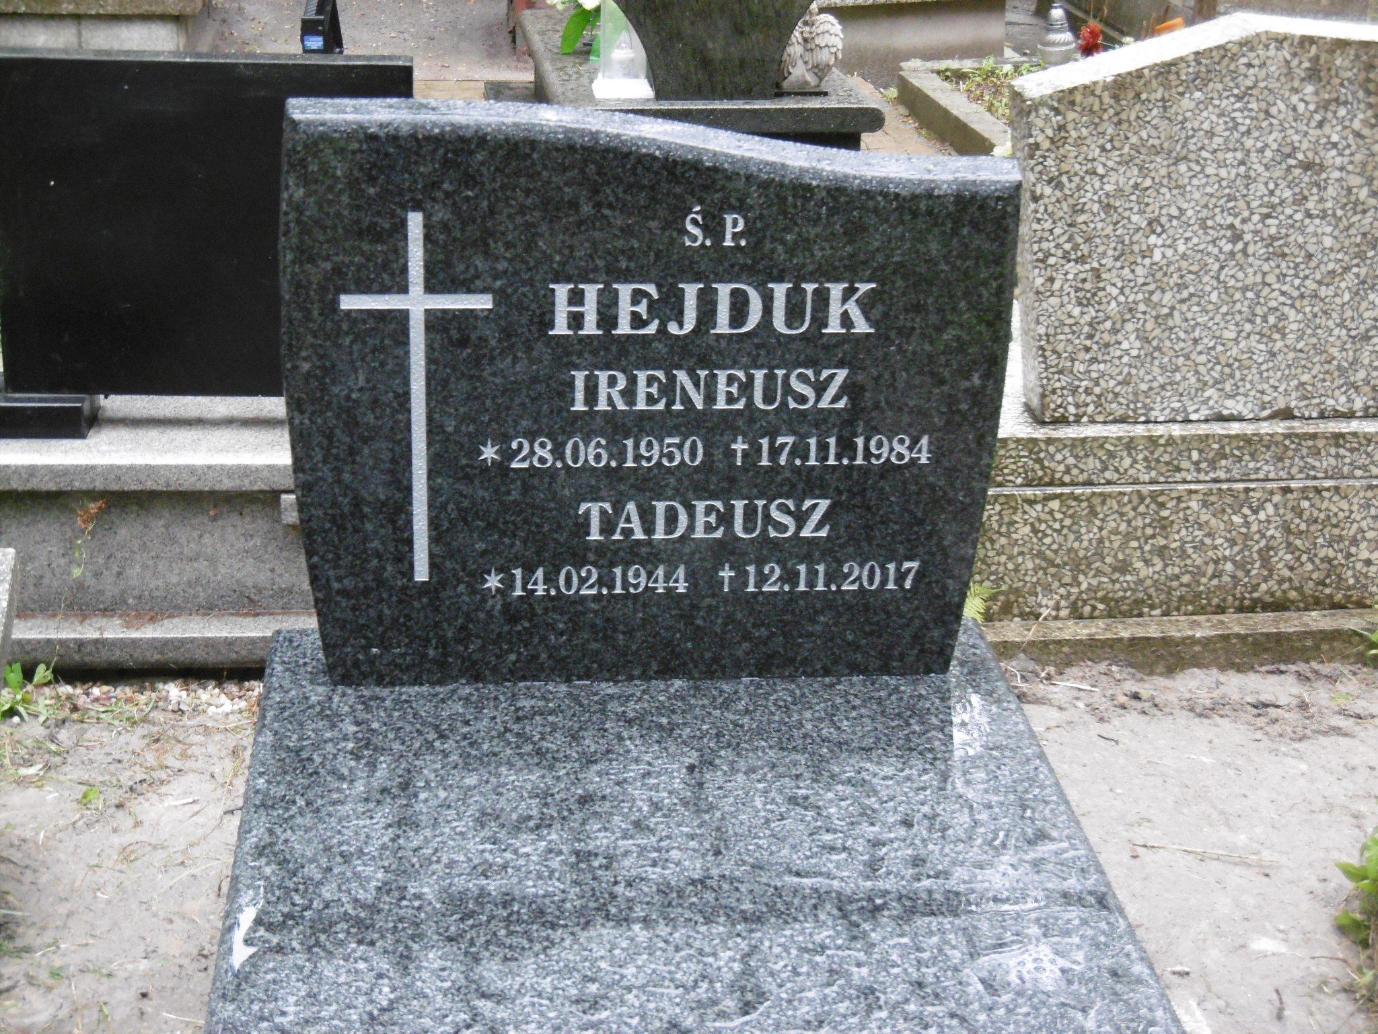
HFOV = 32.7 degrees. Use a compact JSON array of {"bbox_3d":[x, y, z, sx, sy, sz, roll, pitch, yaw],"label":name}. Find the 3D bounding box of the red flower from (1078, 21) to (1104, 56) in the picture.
[{"bbox_3d":[1.128,-1.343,6.600,0.070,0.092,0.070,4,20,9],"label":"red flower"}]

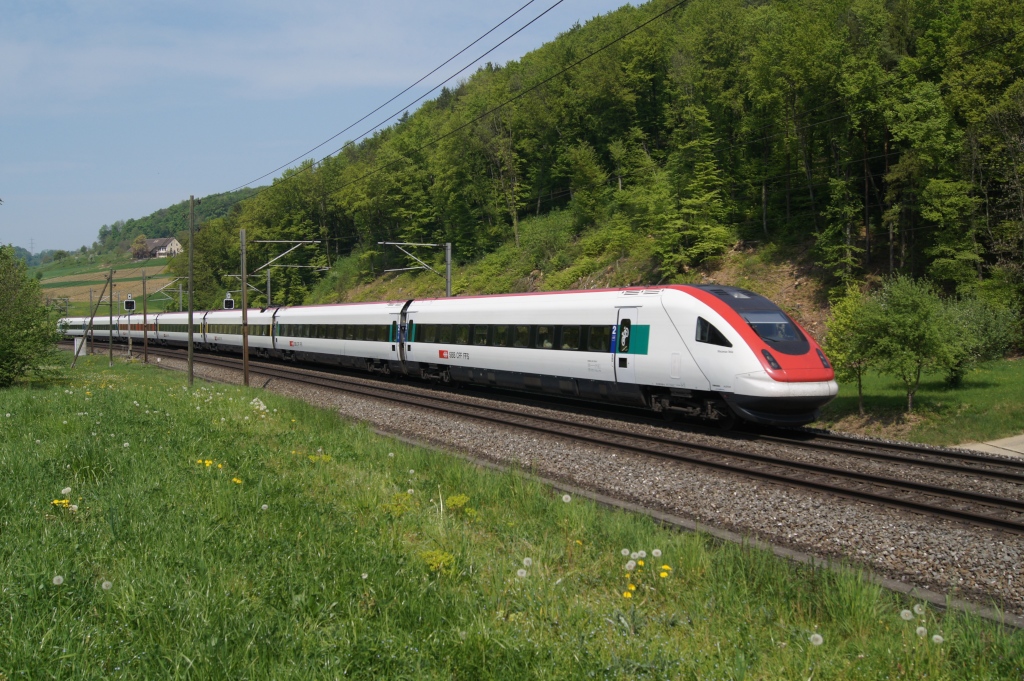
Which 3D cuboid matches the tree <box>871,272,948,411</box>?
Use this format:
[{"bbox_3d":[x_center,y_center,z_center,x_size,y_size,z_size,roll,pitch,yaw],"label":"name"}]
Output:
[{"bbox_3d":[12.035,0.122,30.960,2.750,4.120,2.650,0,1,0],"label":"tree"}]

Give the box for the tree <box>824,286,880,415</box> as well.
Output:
[{"bbox_3d":[10.202,0.298,30.463,1.950,3.820,1.950,0,1,0],"label":"tree"}]

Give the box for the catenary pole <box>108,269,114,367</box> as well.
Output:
[{"bbox_3d":[-30.916,-1.757,79.073,0.250,7.560,0.250,-1,1,-26],"label":"catenary pole"}]

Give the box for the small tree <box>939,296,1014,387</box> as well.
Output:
[{"bbox_3d":[18.035,0.020,39.966,3.200,3.560,3.000,0,1,0],"label":"small tree"}]

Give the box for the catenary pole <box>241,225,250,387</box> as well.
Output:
[{"bbox_3d":[-13.581,-1.639,52.025,0.240,8.100,0.240,-2,1,-26],"label":"catenary pole"}]

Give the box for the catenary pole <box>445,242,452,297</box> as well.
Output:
[{"bbox_3d":[-3.436,-1.449,55.674,0.240,7.700,0.240,-1,1,-26],"label":"catenary pole"}]

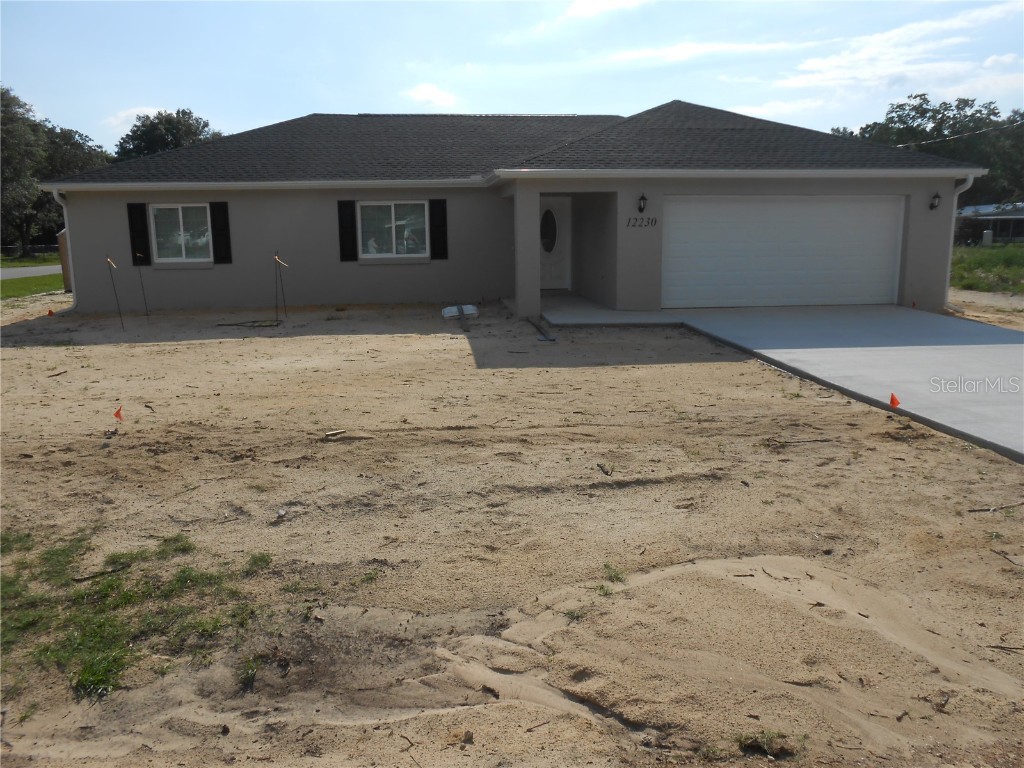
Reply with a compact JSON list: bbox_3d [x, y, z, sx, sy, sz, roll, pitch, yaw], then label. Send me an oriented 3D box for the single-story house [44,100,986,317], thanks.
[{"bbox_3d":[-0.828,-4.694,19.759,18.484,4.760,12.600,-2,11,-5],"label":"single-story house"}]

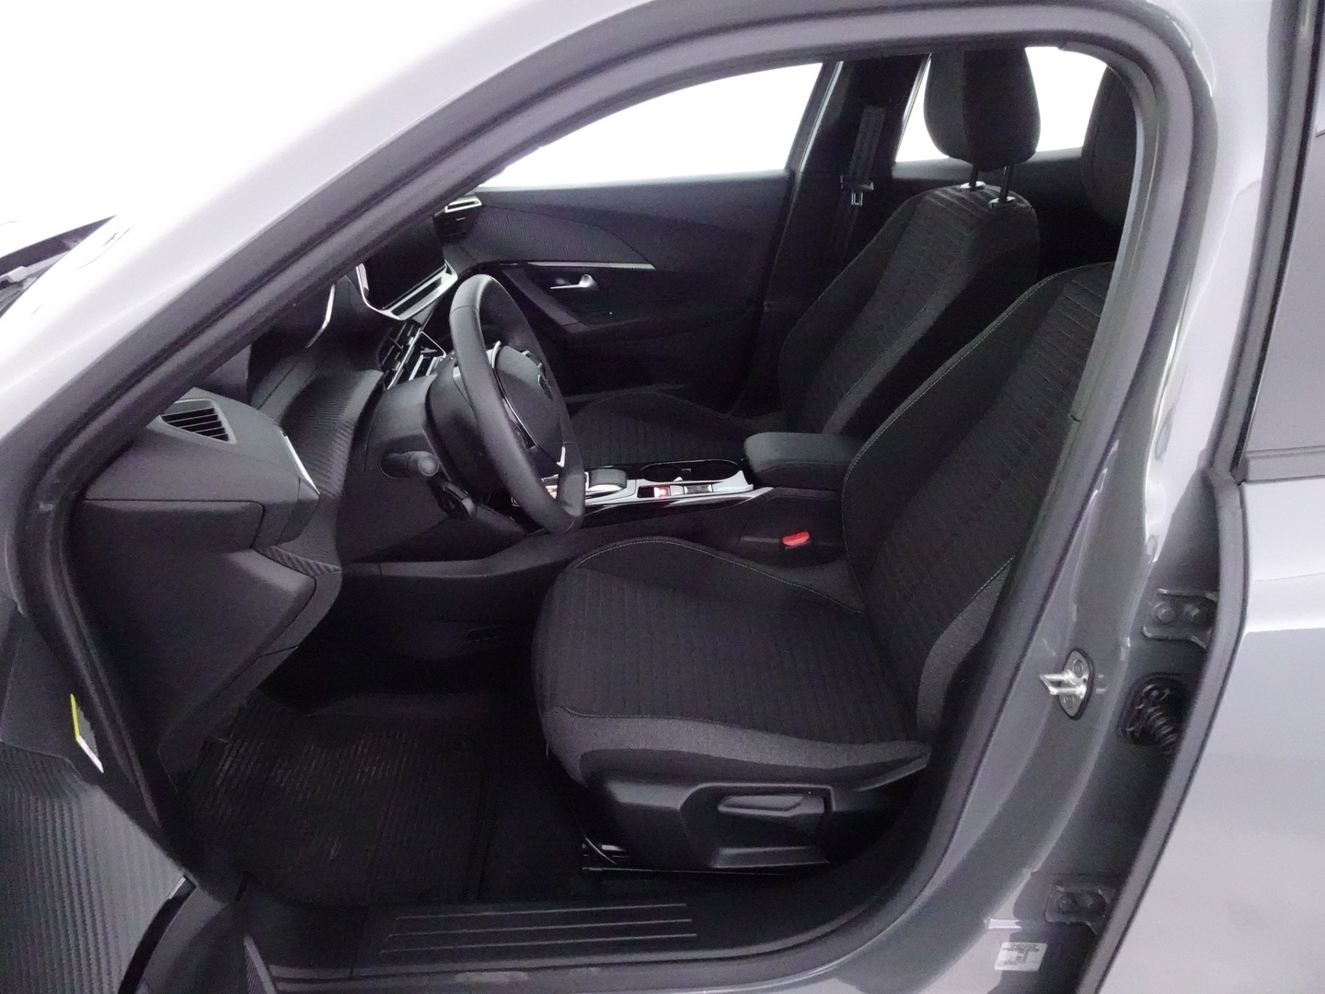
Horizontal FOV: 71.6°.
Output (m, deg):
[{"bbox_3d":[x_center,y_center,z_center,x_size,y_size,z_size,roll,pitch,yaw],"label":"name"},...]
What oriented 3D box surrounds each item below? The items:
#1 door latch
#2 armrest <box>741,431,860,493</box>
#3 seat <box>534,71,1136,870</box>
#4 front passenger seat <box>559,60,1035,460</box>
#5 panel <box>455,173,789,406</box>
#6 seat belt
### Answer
[{"bbox_3d":[0.358,0.166,0.816,0.037,0.060,0.037,-2,26,-1],"label":"door latch"},{"bbox_3d":[0.283,-0.061,1.590,0.280,0.065,0.140,-2,26,-1],"label":"armrest"},{"bbox_3d":[0.258,-0.056,1.196,0.900,0.980,0.530,-2,26,-1],"label":"seat"},{"bbox_3d":[0.233,-0.366,1.835,0.900,0.980,0.530,-2,26,-1],"label":"front passenger seat"},{"bbox_3d":[-0.133,-0.433,2.182,0.860,0.630,0.130,-2,26,-1],"label":"panel"},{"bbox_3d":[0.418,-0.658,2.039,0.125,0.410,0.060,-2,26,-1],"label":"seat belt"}]

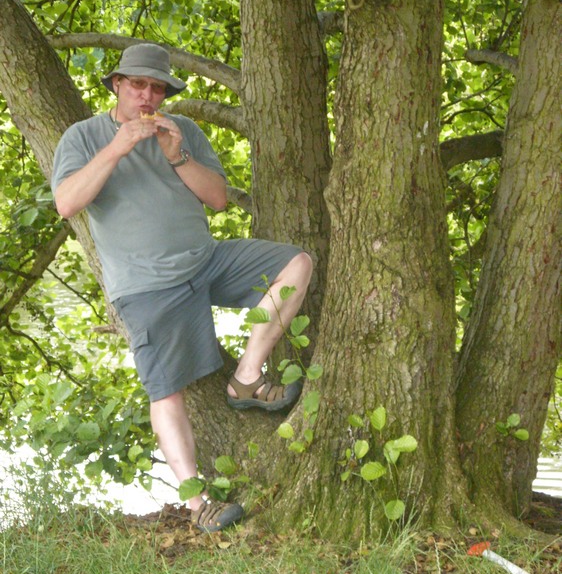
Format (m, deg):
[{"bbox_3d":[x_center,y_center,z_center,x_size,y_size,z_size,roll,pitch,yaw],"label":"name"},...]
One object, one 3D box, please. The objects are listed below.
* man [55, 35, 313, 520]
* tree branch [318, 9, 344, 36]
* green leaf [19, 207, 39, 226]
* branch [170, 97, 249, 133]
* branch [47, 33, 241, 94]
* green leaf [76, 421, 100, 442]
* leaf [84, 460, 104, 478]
[{"bbox_3d":[-0.353,0.002,7.600,0.820,1.740,0.600,-1,4,-18],"label":"man"},{"bbox_3d":[0.196,-1.028,8.250,0.110,0.105,0.120,0,4,0],"label":"tree branch"},{"bbox_3d":[-0.987,-0.276,8.300,0.080,0.075,0.040,0,4,0],"label":"green leaf"},{"bbox_3d":[-0.282,-0.658,8.150,0.310,0.140,0.160,0,4,0],"label":"branch"},{"bbox_3d":[-0.528,-0.858,8.150,0.750,0.220,0.200,0,4,0],"label":"branch"},{"bbox_3d":[-0.735,0.555,8.100,0.090,0.075,0.040,0,4,0],"label":"green leaf"},{"bbox_3d":[-0.712,0.696,8.100,0.078,0.070,0.040,0,4,0],"label":"leaf"}]

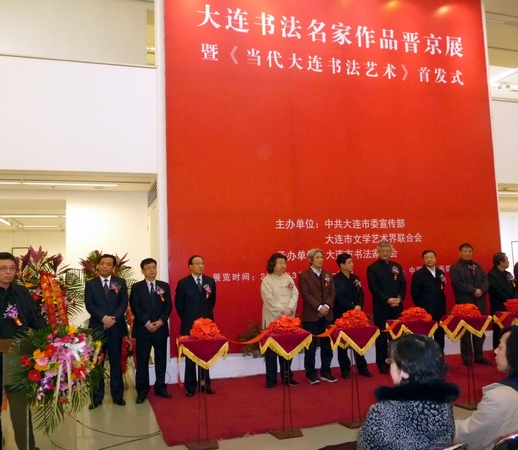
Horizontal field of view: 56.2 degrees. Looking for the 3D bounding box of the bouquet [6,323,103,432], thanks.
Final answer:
[{"bbox_3d":[-1.496,1.130,3.620,0.620,0.750,0.380,2,-7,-38],"label":"bouquet"}]

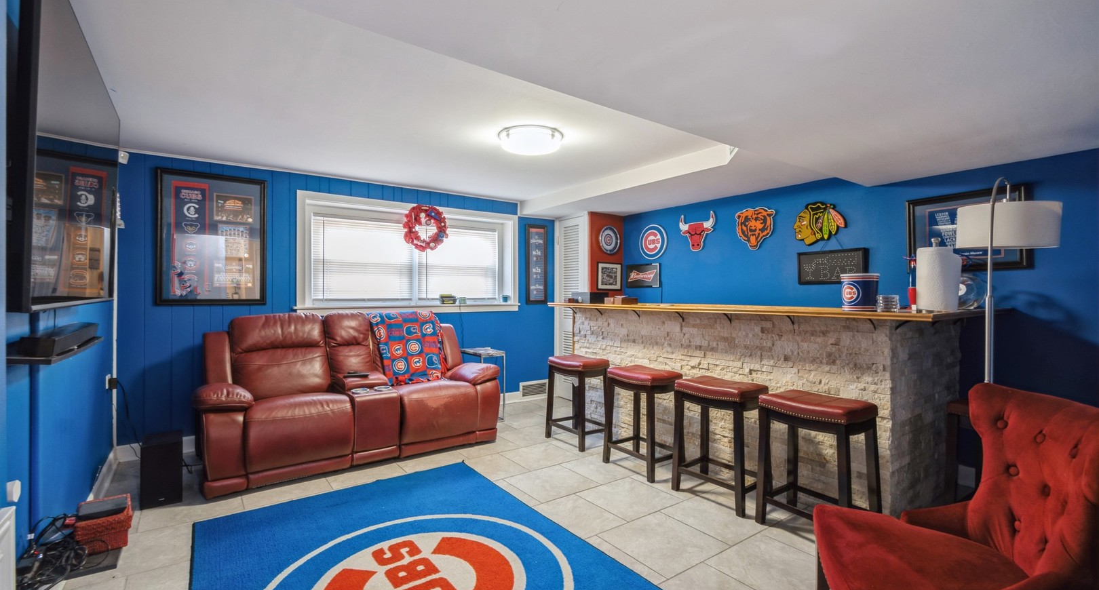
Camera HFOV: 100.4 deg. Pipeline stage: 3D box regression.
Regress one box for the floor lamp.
[{"bbox_3d":[2.020,0.330,2.050,0.520,1.700,0.350,0,0,-33],"label":"floor lamp"}]

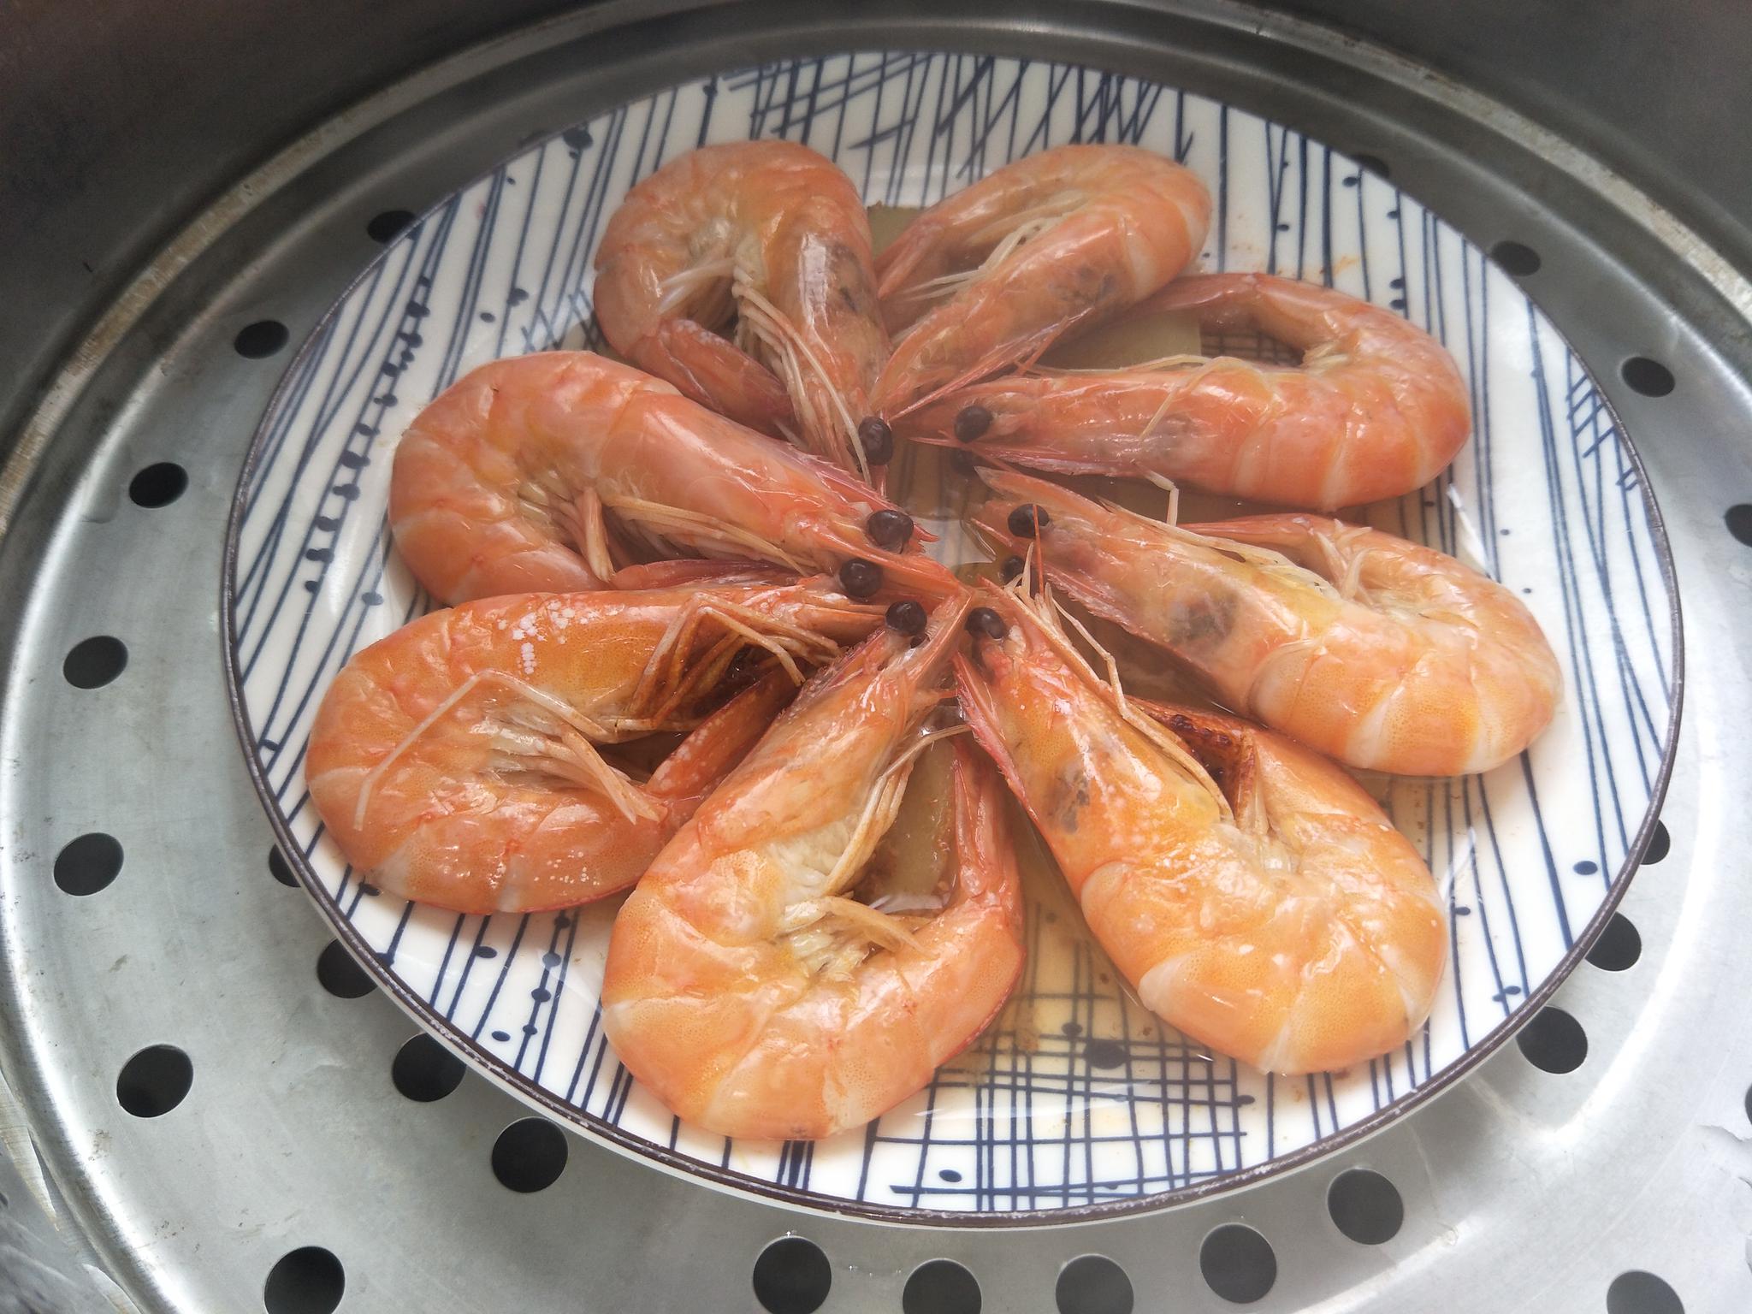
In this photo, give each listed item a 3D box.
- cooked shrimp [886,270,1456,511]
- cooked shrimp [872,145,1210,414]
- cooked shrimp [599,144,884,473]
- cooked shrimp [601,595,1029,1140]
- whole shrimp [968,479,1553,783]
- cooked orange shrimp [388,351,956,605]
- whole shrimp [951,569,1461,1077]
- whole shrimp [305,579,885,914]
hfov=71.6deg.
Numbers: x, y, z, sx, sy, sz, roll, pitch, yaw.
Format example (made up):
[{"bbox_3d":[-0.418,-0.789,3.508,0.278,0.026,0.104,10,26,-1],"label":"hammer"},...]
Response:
[{"bbox_3d":[0.051,-0.046,0.203,0.091,0.020,0.046,5,58,3],"label":"cooked shrimp"},{"bbox_3d":[0.025,-0.070,0.217,0.079,0.020,0.040,-30,63,-18],"label":"cooked shrimp"},{"bbox_3d":[-0.021,-0.055,0.188,0.043,0.022,0.072,-7,58,-5],"label":"cooked shrimp"},{"bbox_3d":[0.001,0.022,0.141,0.038,0.022,0.068,33,63,18],"label":"cooked shrimp"},{"bbox_3d":[0.054,-0.010,0.180,0.089,0.020,0.038,27,61,15],"label":"whole shrimp"},{"bbox_3d":[-0.030,-0.023,0.188,0.089,0.020,0.048,12,59,7],"label":"cooked orange shrimp"},{"bbox_3d":[0.038,0.019,0.162,0.041,0.020,0.080,-36,65,-21],"label":"whole shrimp"},{"bbox_3d":[-0.037,0.011,0.166,0.079,0.020,0.047,-5,58,-3],"label":"whole shrimp"}]

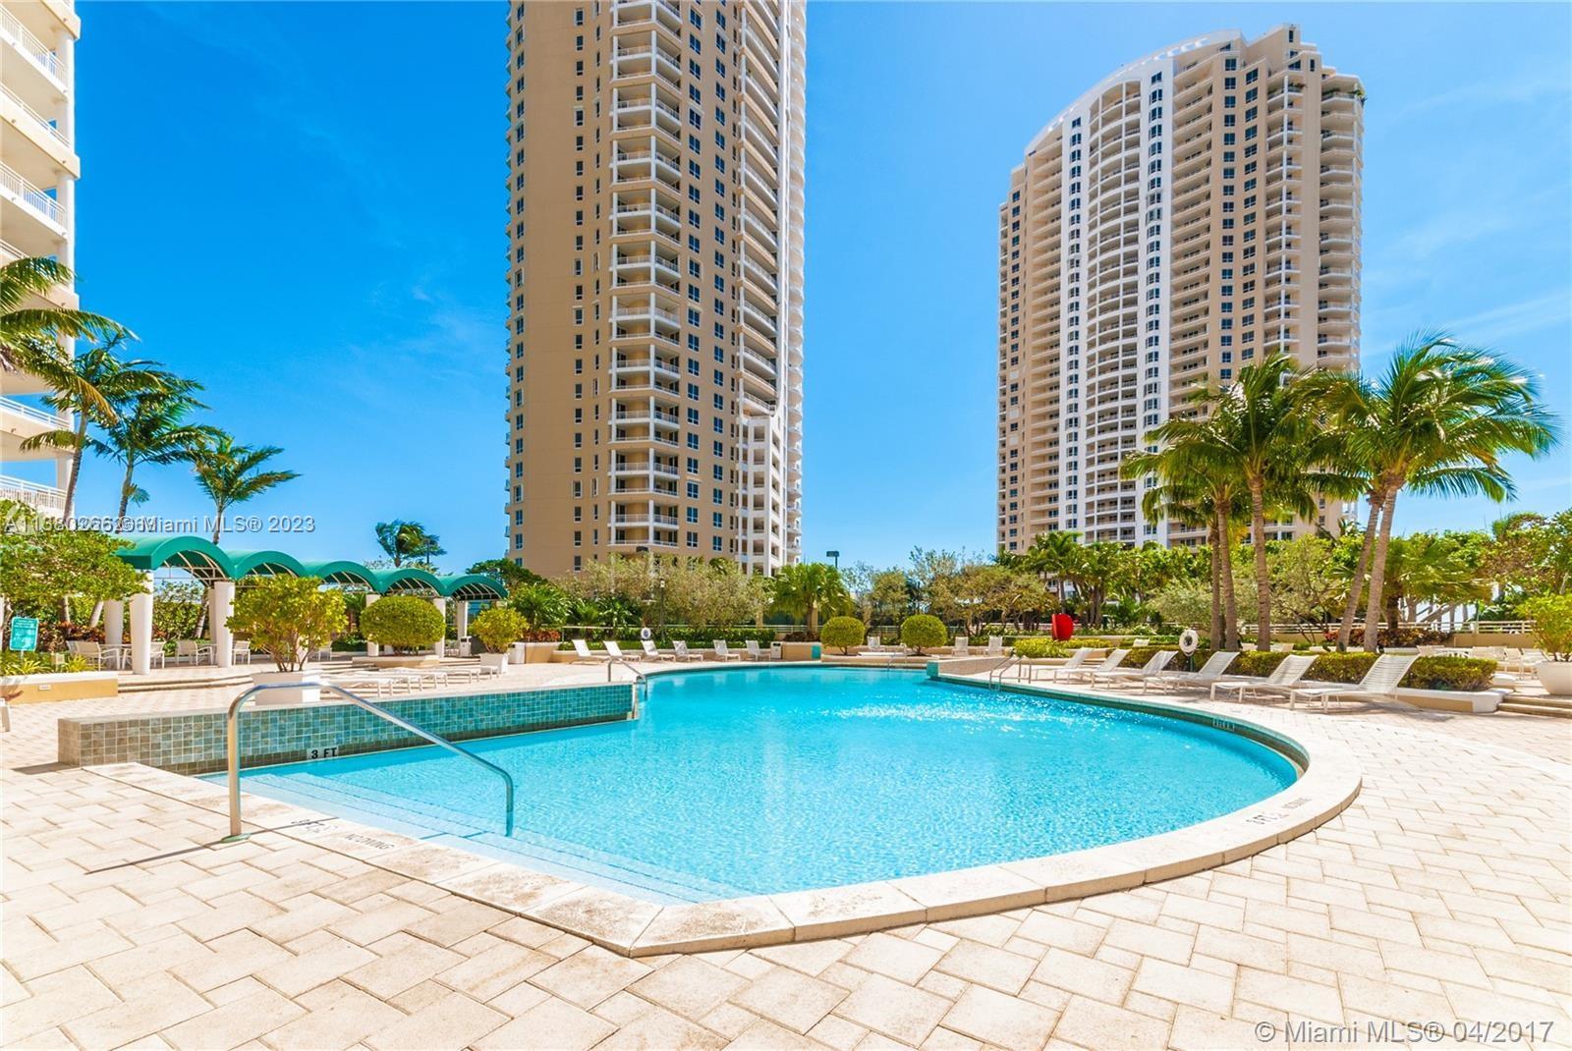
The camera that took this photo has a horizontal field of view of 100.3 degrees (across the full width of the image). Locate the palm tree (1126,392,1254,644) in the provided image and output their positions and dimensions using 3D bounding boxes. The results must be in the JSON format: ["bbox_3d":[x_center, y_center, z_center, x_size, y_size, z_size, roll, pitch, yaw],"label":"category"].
[{"bbox_3d":[12.000,0.050,19.100,4.100,7.800,4.100,-3,-7,32],"label":"palm tree"}]

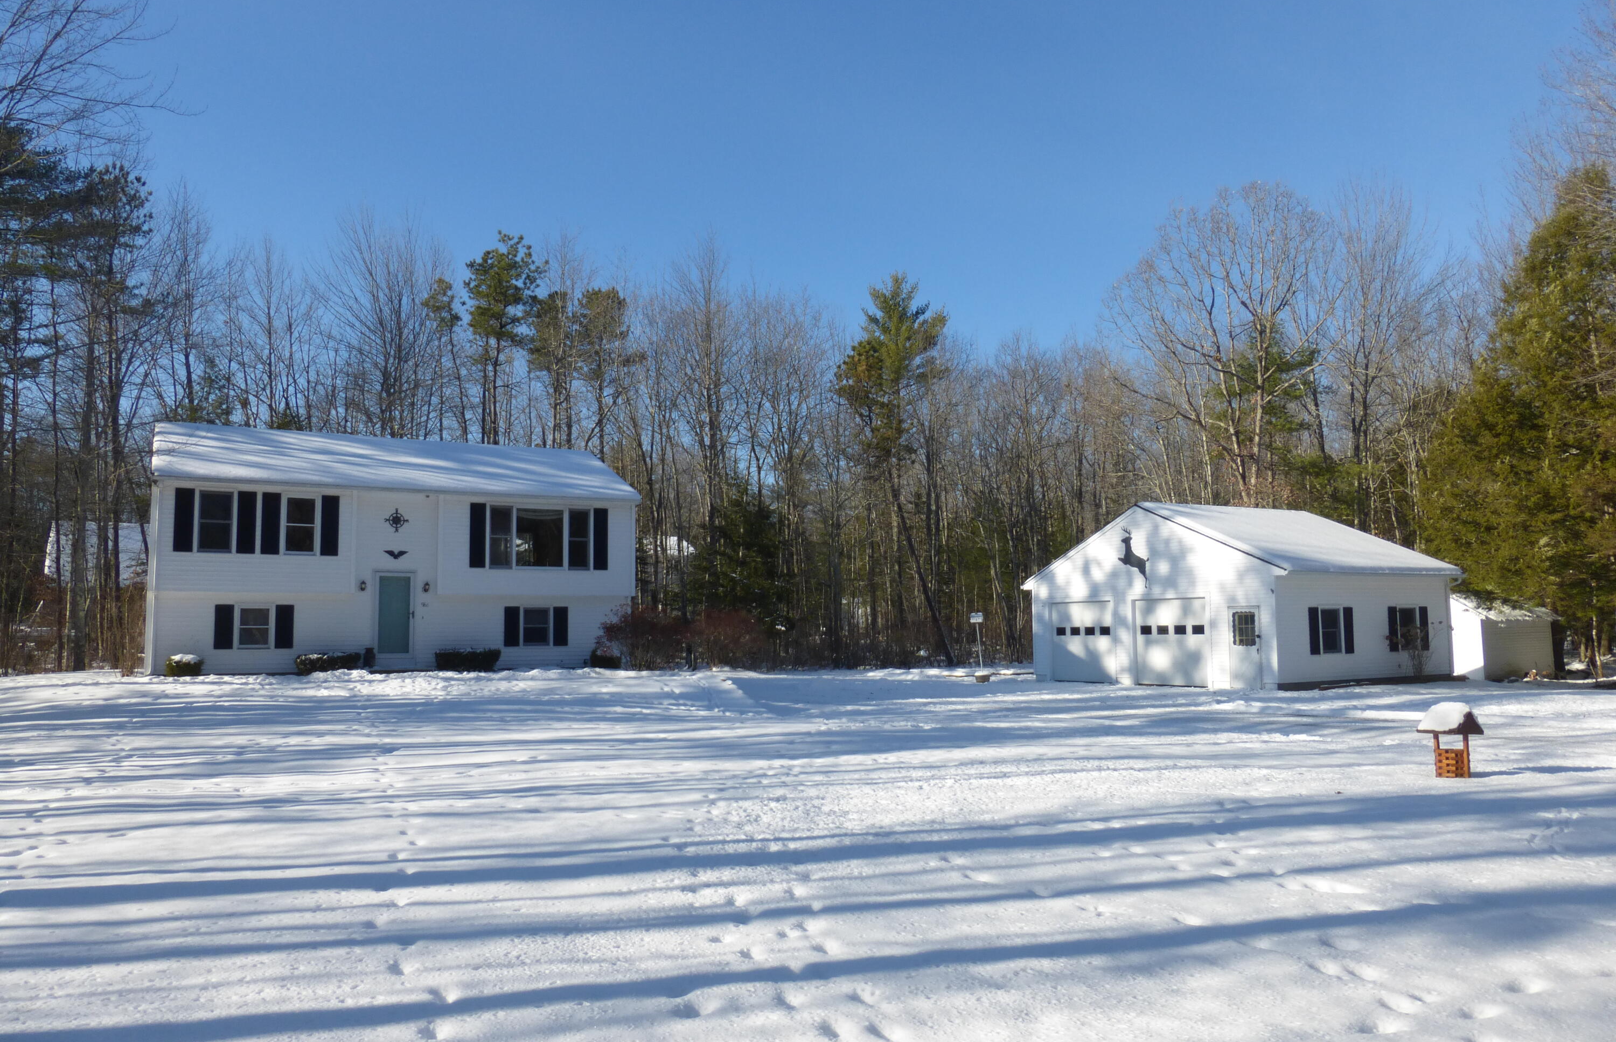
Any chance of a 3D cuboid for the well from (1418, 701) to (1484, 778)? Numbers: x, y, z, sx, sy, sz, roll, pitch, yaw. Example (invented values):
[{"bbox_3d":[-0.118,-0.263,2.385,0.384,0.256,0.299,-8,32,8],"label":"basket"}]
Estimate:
[{"bbox_3d":[7.115,2.410,12.400,0.506,0.815,0.432,2,-6,-26],"label":"well"}]

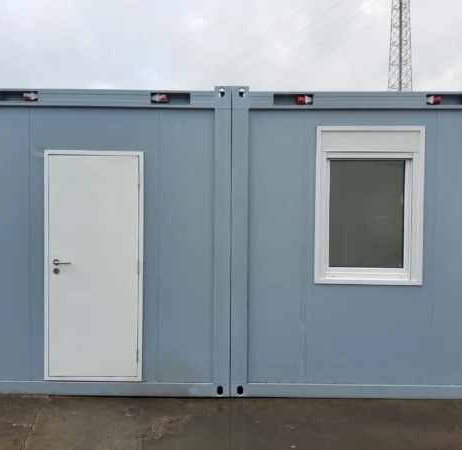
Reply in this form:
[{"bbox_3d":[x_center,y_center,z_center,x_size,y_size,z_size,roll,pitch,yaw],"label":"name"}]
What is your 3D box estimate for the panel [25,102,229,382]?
[{"bbox_3d":[-0.965,0.189,4.121,1.750,2.485,0.070,0,2,1],"label":"panel"}]

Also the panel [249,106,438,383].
[{"bbox_3d":[0.993,0.207,4.104,1.695,2.480,0.070,0,2,1],"label":"panel"}]

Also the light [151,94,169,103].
[{"bbox_3d":[-0.631,-1.142,4.060,0.160,0.070,0.075,0,2,1],"label":"light"}]

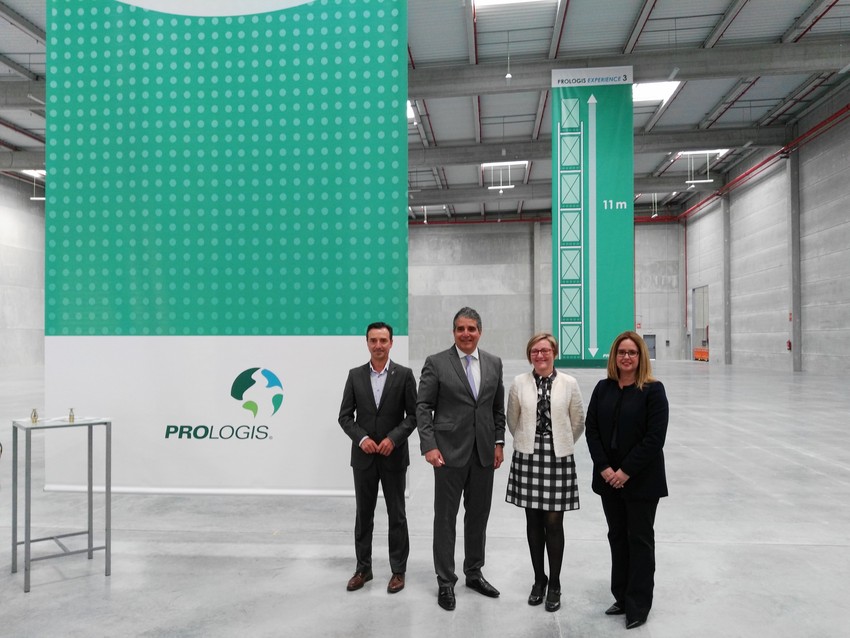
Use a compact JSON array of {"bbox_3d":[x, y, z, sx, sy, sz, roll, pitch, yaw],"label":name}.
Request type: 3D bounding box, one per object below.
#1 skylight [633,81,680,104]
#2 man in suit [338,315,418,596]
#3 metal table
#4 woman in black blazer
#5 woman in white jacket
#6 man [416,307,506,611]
[{"bbox_3d":[9.800,-10.200,30.850,2.600,0.200,2.900,0,-2,6],"label":"skylight"},{"bbox_3d":[-0.312,0.892,4.587,0.530,1.740,0.360,0,-2,8],"label":"man in suit"},{"bbox_3d":[-2.529,1.245,4.795,0.525,1.065,0.515,1,-2,-39],"label":"metal table"},{"bbox_3d":[1.192,0.908,4.065,0.490,1.664,0.380,-1,-2,22],"label":"woman in black blazer"},{"bbox_3d":[0.751,0.921,4.295,0.490,1.656,0.360,-1,-2,13],"label":"woman in white jacket"},{"bbox_3d":[0.227,0.837,4.378,0.560,1.832,0.400,0,-2,-20],"label":"man"}]

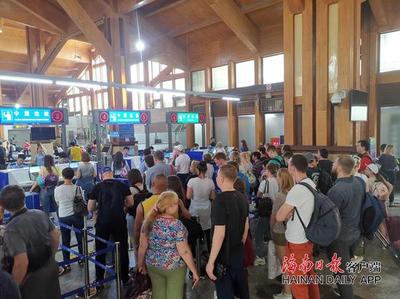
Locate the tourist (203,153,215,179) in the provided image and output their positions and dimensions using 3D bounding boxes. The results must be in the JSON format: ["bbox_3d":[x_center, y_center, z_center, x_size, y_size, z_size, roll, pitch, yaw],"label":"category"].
[{"bbox_3d":[0.208,0.899,6.880,0.460,1.620,0.300,-2,4,-12],"label":"tourist"}]

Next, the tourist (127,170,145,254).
[{"bbox_3d":[-0.931,1.113,4.801,0.480,1.621,0.320,-3,4,-27],"label":"tourist"}]

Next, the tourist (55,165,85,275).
[{"bbox_3d":[-2.018,1.107,4.968,0.480,1.610,0.330,-3,5,-21],"label":"tourist"}]

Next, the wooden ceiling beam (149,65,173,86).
[{"bbox_3d":[-1.889,-3.584,15.213,1.933,0.300,0.280,-26,-14,38],"label":"wooden ceiling beam"}]

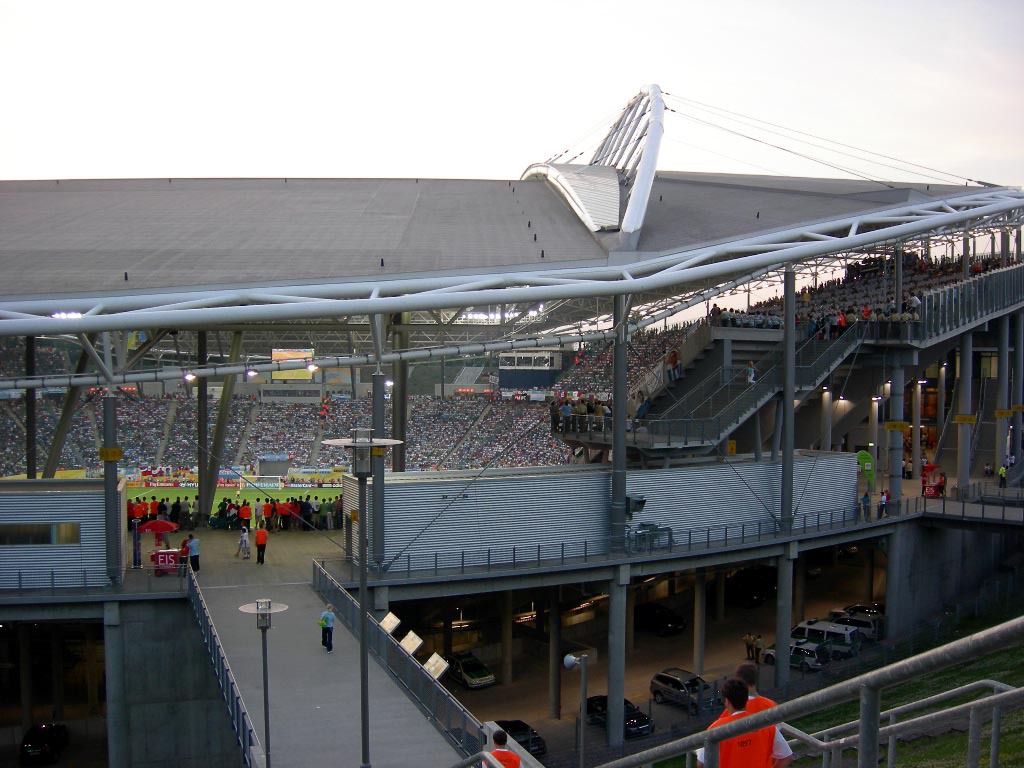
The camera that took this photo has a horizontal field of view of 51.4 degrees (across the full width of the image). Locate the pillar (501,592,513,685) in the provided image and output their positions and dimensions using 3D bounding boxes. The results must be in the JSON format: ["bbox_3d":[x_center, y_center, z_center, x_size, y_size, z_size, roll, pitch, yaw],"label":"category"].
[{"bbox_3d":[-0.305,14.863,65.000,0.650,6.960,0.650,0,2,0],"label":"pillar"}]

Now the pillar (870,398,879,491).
[{"bbox_3d":[26.980,4.454,79.259,0.600,6.900,0.600,0,2,0],"label":"pillar"}]

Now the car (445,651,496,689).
[{"bbox_3d":[-2.601,16.870,63.478,1.760,1.460,4.500,-1,3,-24],"label":"car"}]

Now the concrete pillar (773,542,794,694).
[{"bbox_3d":[15.325,13.156,60.000,0.830,8.110,0.830,0,2,0],"label":"concrete pillar"}]

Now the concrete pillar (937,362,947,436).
[{"bbox_3d":[37.465,2.576,93.000,0.680,8.908,0.680,1,2,22],"label":"concrete pillar"}]

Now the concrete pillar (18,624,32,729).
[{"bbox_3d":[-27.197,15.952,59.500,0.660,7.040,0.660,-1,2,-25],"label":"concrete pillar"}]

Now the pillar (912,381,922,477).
[{"bbox_3d":[33.067,3.636,87.000,0.670,8.170,0.670,1,2,21],"label":"pillar"}]

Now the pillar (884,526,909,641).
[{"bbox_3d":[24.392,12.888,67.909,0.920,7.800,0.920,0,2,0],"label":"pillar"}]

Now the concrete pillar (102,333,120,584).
[{"bbox_3d":[-17.827,3.294,47.400,0.600,11.080,0.600,0,2,-21],"label":"concrete pillar"}]

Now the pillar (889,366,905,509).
[{"bbox_3d":[23.300,3.350,64.600,0.830,9.000,0.830,0,2,0],"label":"pillar"}]

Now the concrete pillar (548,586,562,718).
[{"bbox_3d":[2.406,14.630,58.900,0.650,7.740,0.650,0,2,2],"label":"concrete pillar"}]

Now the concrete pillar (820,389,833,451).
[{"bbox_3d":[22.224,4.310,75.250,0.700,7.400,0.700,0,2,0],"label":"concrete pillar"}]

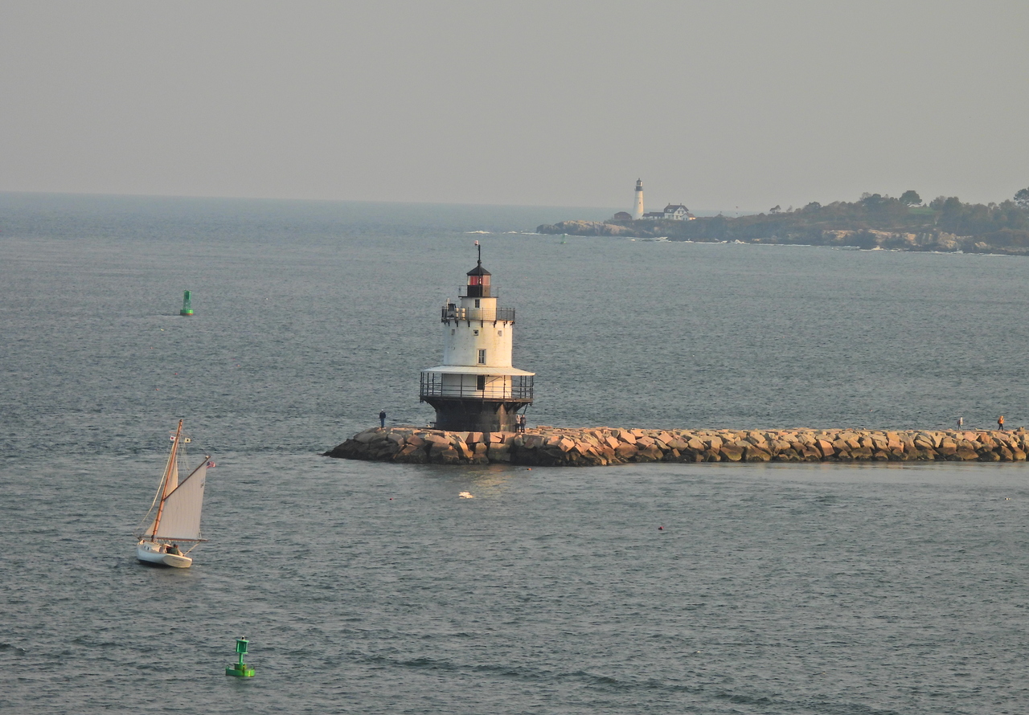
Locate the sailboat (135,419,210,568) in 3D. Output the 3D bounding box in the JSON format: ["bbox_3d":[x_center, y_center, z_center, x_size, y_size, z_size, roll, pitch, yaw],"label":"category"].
[{"bbox_3d":[-23.013,9.450,490.755,3.700,10.200,7.600,12,-3,-24],"label":"sailboat"}]

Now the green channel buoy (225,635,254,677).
[{"bbox_3d":[-14.657,15.991,382.000,1.550,2.150,1.550,4,1,0],"label":"green channel buoy"}]

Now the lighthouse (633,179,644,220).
[{"bbox_3d":[72.093,-92.758,4168.000,6.800,24.400,6.800,2,1,0],"label":"lighthouse"}]

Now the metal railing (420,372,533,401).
[{"bbox_3d":[-3.691,2.878,694.000,11.000,2.400,11.000,2,1,0],"label":"metal railing"}]

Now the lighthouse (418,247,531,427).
[{"bbox_3d":[-3.613,-1.838,694.000,11.100,18.100,11.100,2,1,0],"label":"lighthouse"}]

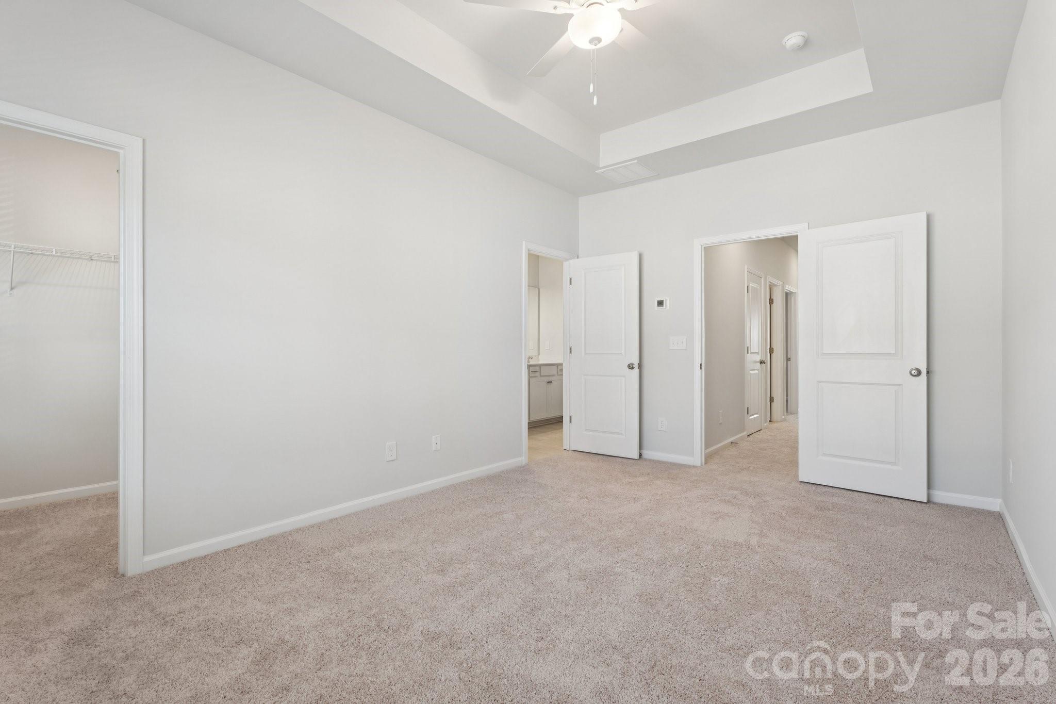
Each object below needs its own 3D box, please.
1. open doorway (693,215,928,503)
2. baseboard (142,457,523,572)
[{"bbox_3d":[2.175,0.004,3.837,1.670,2.110,0.200,0,0,40],"label":"open doorway"},{"bbox_3d":[-0.955,1.027,3.362,0.017,0.082,2.835,0,0,40],"label":"baseboard"}]

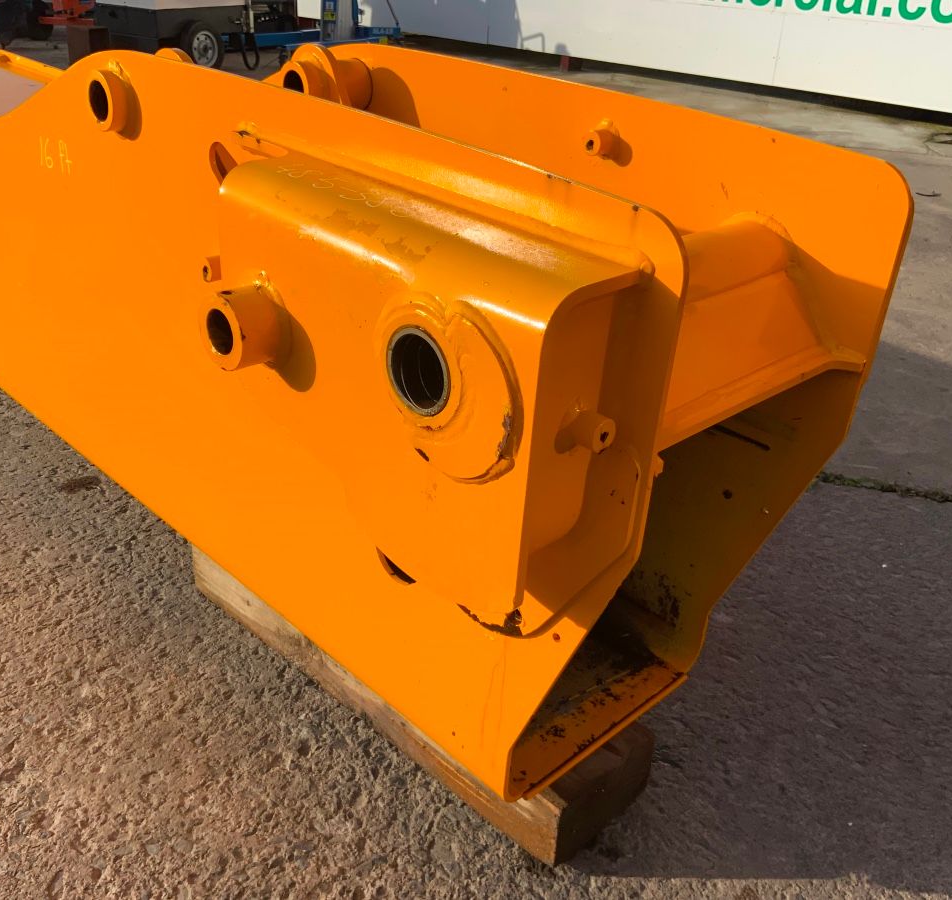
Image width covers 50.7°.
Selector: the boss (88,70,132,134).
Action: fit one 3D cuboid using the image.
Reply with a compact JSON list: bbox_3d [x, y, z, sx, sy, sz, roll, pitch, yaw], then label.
[{"bbox_3d":[-0.698,-0.665,1.914,0.039,0.108,0.108,-23,38,-40],"label":"boss"}]

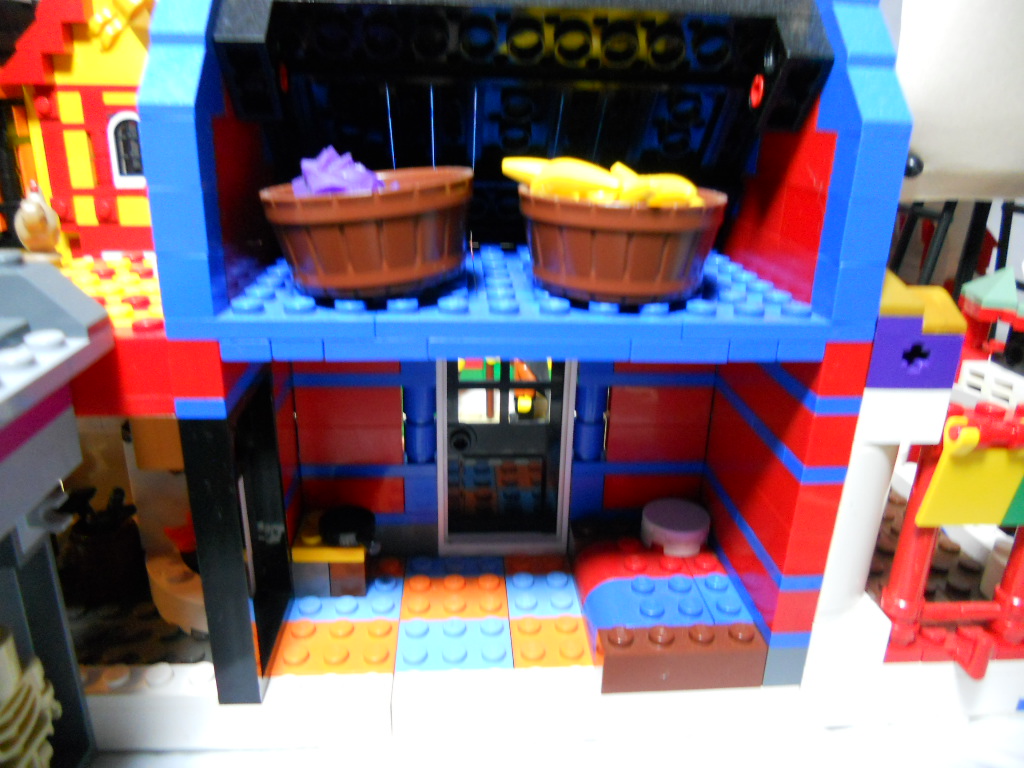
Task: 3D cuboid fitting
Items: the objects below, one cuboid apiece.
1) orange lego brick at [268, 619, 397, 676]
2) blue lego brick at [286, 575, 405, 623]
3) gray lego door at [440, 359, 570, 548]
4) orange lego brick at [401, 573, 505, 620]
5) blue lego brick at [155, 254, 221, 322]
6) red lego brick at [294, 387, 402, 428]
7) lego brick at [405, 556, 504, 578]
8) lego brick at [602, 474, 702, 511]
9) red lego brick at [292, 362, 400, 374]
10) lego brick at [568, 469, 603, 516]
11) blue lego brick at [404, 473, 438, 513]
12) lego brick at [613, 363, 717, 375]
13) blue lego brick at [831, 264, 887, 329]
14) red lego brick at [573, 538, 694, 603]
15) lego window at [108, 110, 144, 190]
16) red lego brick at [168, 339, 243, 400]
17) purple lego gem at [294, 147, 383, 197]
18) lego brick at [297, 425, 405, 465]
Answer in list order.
[{"bbox_3d":[-0.036,0.057,0.165,0.024,0.011,0.016,0,21,-4],"label":"orange lego brick"},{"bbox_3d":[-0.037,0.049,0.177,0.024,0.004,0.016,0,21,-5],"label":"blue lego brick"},{"bbox_3d":[-0.002,0.014,0.189,0.032,0.057,0.008,0,21,-4],"label":"gray lego door"},{"bbox_3d":[-0.013,0.051,0.181,0.024,0.011,0.016,0,21,-4],"label":"orange lego brick"},{"bbox_3d":[-0.049,-0.016,0.123,0.008,0.010,0.008,0,21,-4],"label":"blue lego brick"},{"bbox_3d":[-0.037,0.004,0.181,0.024,0.010,0.008,0,21,-5],"label":"red lego brick"},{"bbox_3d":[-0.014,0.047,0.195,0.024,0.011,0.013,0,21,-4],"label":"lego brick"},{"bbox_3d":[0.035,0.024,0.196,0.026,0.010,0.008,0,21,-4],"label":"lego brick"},{"bbox_3d":[-0.037,-0.009,0.179,0.024,0.010,0.008,0,21,-4],"label":"red lego brick"},{"bbox_3d":[0.018,0.025,0.194,0.008,0.010,0.008,0,21,-5],"label":"lego brick"},{"bbox_3d":[-0.022,0.024,0.192,0.008,0.010,0.008,0,21,-4],"label":"blue lego brick"},{"bbox_3d":[0.035,-0.009,0.184,0.024,0.010,0.008,0,21,-4],"label":"lego brick"},{"bbox_3d":[0.055,-0.016,0.131,0.008,0.010,0.008,0,21,-5],"label":"blue lego brick"},{"bbox_3d":[0.027,0.043,0.182,0.024,0.011,0.016,0,21,-4],"label":"red lego brick"},{"bbox_3d":[-0.133,-0.082,0.280,0.016,0.026,0.008,3,21,2],"label":"lego window"},{"bbox_3d":[-0.050,-0.005,0.131,0.008,0.010,0.016,0,21,-4],"label":"red lego brick"},{"bbox_3d":[-0.028,-0.034,0.130,0.015,0.011,0.013,0,21,-4],"label":"purple lego gem"},{"bbox_3d":[-0.038,0.012,0.186,0.024,0.010,0.008,0,21,-4],"label":"lego brick"}]

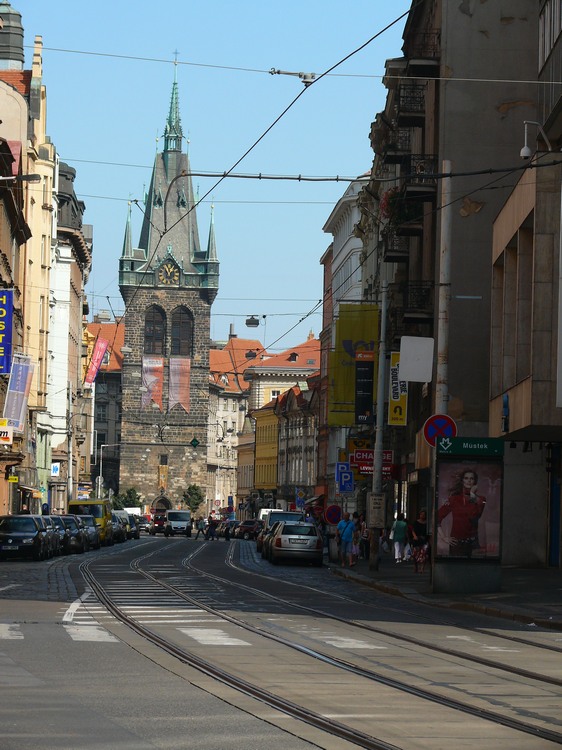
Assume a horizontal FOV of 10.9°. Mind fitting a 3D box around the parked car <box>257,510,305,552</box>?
[{"bbox_3d":[0.120,6.941,130.000,1.800,1.750,4.400,0,-3,-1],"label":"parked car"}]

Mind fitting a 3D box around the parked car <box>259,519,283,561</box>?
[{"bbox_3d":[0.240,6.188,109.800,1.720,1.450,4.250,2,-3,-2],"label":"parked car"}]

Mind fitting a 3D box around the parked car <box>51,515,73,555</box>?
[{"bbox_3d":[-8.700,5.979,110.000,1.740,1.460,4.300,0,-3,0],"label":"parked car"}]

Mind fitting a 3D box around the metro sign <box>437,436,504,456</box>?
[{"bbox_3d":[3.480,1.317,54.100,1.250,0.360,0.220,2,-3,-10],"label":"metro sign"}]

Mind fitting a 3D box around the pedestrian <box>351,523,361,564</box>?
[{"bbox_3d":[2.406,5.413,94.500,0.420,1.300,0.320,1,-3,-1],"label":"pedestrian"}]

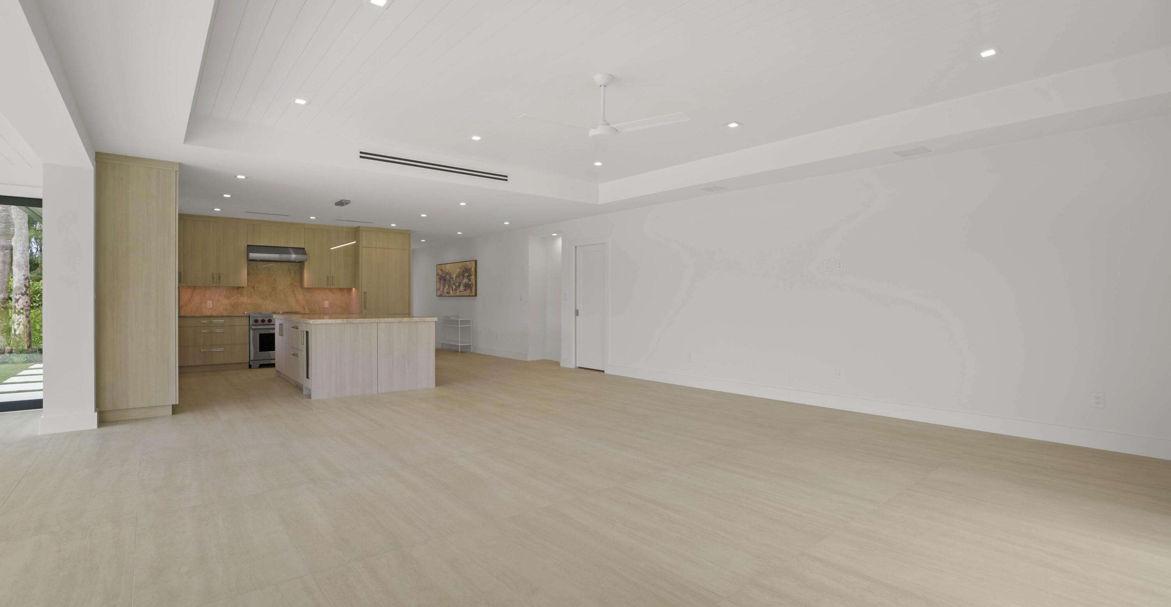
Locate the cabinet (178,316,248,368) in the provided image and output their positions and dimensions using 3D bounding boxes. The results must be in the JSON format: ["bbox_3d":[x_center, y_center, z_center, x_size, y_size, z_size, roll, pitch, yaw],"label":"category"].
[{"bbox_3d":[-6.148,0.602,8.598,0.920,0.810,0.620,0,1,-40],"label":"cabinet"}]

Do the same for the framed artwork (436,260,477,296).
[{"bbox_3d":[-2.909,-0.537,11.640,0.050,0.775,1.812,0,1,-41],"label":"framed artwork"}]

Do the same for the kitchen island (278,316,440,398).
[{"bbox_3d":[-3.321,0.635,7.360,1.500,0.920,2.380,0,1,-40],"label":"kitchen island"}]

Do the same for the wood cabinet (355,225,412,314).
[{"bbox_3d":[-4.040,-0.174,10.258,0.950,2.480,0.720,0,1,-40],"label":"wood cabinet"}]

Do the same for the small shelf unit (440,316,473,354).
[{"bbox_3d":[-2.869,0.680,11.481,0.320,0.750,1.000,0,1,-41],"label":"small shelf unit"}]

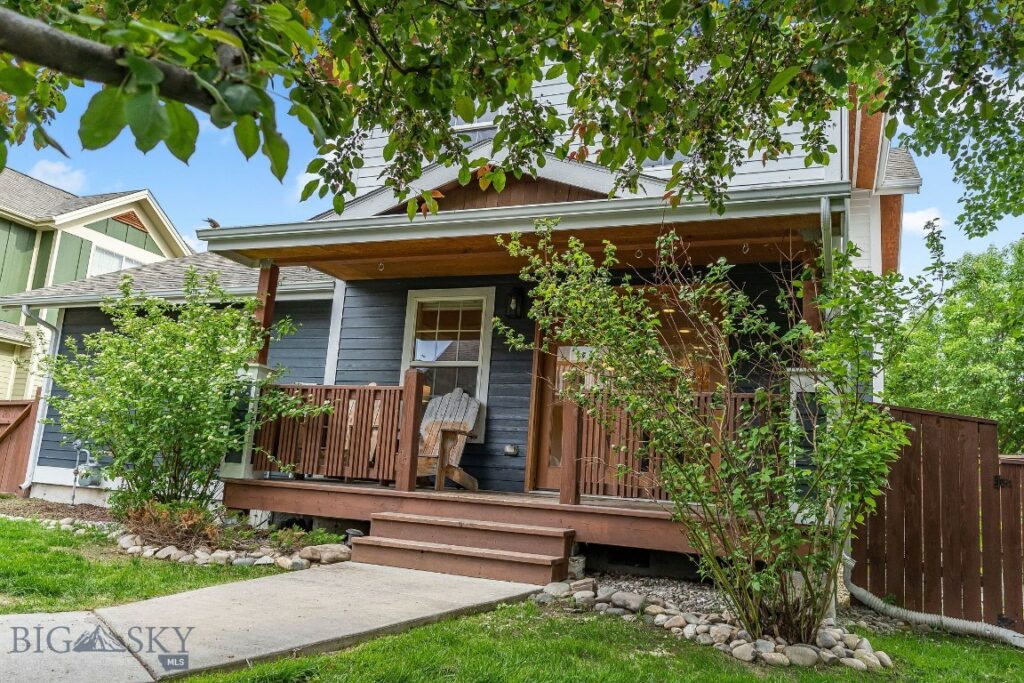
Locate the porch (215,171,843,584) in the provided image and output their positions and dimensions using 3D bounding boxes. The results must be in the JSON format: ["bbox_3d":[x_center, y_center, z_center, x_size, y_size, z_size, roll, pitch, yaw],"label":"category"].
[{"bbox_3d":[-0.004,0.506,7.243,5.800,3.013,2.344,0,-9,22],"label":"porch"}]

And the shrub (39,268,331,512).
[{"bbox_3d":[-3.349,0.576,7.912,2.700,2.550,2.350,7,-9,-22],"label":"shrub"}]

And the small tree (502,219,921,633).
[{"bbox_3d":[1.195,0.460,5.071,2.840,2.797,1.998,0,-9,22],"label":"small tree"}]

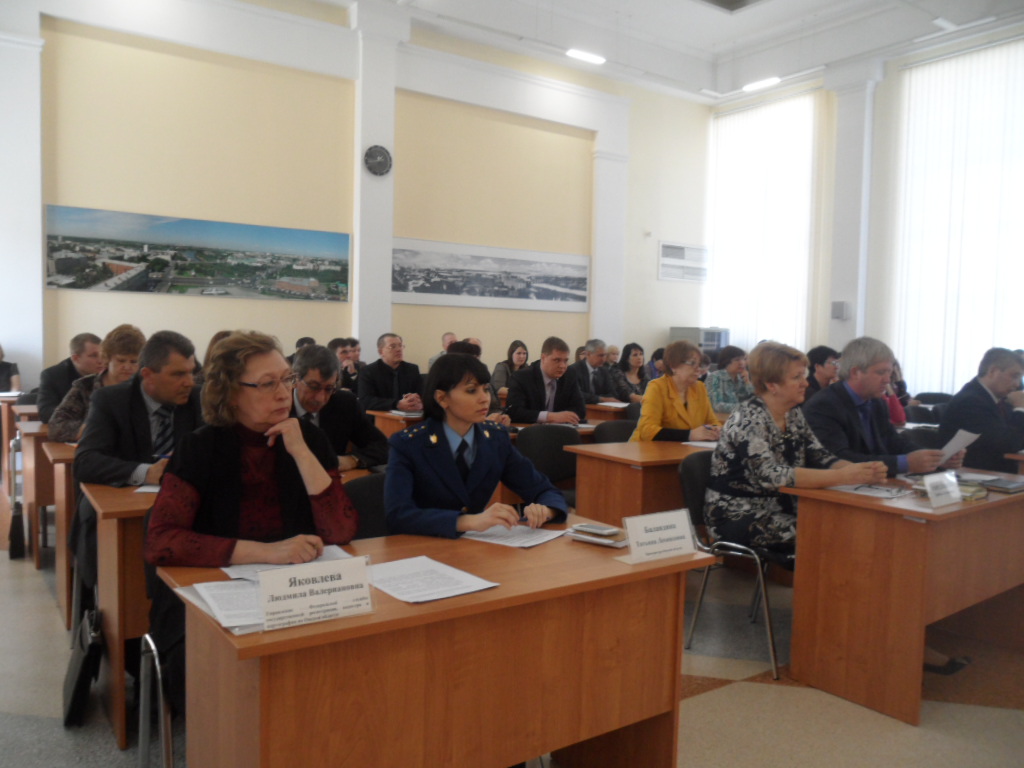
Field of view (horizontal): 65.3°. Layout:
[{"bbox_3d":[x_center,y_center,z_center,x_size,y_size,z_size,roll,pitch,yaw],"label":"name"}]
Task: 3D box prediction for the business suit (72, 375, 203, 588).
[{"bbox_3d":[-1.358,0.435,3.056,0.580,0.930,0.660,-1,4,-35],"label":"business suit"}]

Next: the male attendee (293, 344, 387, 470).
[{"bbox_3d":[-0.832,0.464,3.404,0.600,1.260,0.770,-1,4,-35],"label":"male attendee"}]

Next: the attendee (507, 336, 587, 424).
[{"bbox_3d":[0.262,0.335,5.621,0.600,1.330,0.760,-1,4,-35],"label":"attendee"}]

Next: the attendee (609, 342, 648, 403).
[{"bbox_3d":[1.206,0.253,7.728,0.470,1.310,0.680,-1,4,-35],"label":"attendee"}]

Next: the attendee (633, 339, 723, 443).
[{"bbox_3d":[0.990,0.406,4.742,0.560,1.320,0.750,-1,4,-35],"label":"attendee"}]

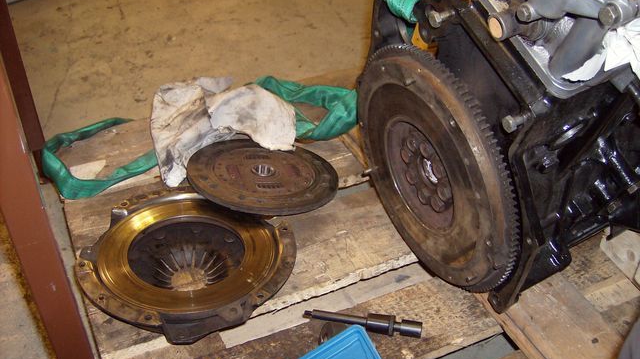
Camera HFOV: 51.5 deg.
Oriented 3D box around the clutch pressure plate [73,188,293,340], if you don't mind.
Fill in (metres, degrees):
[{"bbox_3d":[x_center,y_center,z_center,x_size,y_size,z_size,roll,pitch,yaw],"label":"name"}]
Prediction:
[{"bbox_3d":[-0.161,0.093,0.822,0.266,0.045,0.266,2,36,-1],"label":"clutch pressure plate"}]

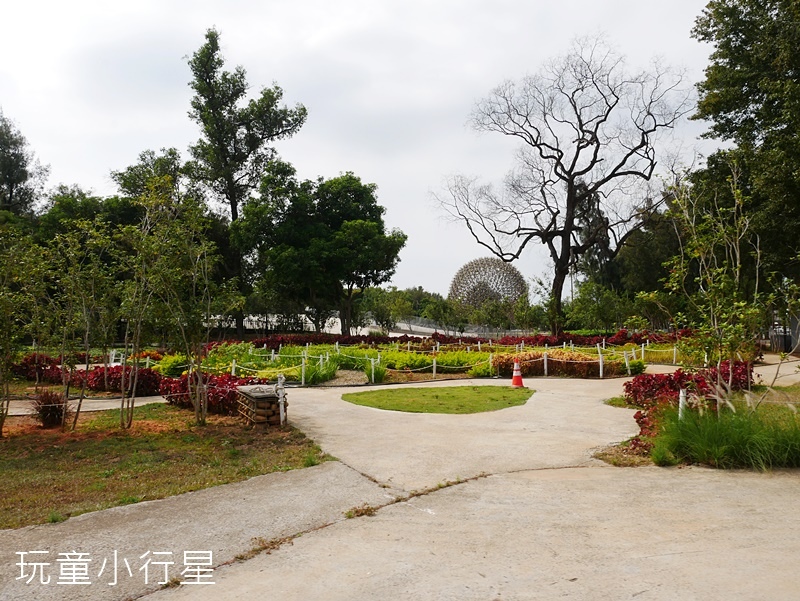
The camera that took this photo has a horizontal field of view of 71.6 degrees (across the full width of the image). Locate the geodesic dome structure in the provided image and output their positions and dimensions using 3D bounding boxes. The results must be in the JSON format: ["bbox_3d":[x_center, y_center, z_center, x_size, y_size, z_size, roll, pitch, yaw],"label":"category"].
[{"bbox_3d":[15.946,-0.901,100.000,14.414,14.054,14.414,0,-3,0],"label":"geodesic dome structure"}]

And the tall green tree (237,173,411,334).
[{"bbox_3d":[-5.516,-3.232,39.000,11.946,12.086,11.349,0,-3,0],"label":"tall green tree"}]

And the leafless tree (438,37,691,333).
[{"bbox_3d":[11.928,-8.108,40.000,18.306,21.838,16.476,0,-3,0],"label":"leafless tree"}]

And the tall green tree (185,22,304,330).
[{"bbox_3d":[-11.063,-8.360,40.000,8.649,22.486,8.649,0,-3,0],"label":"tall green tree"}]

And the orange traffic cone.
[{"bbox_3d":[2.819,1.755,13.300,0.340,0.707,0.340,0,-3,0],"label":"orange traffic cone"}]

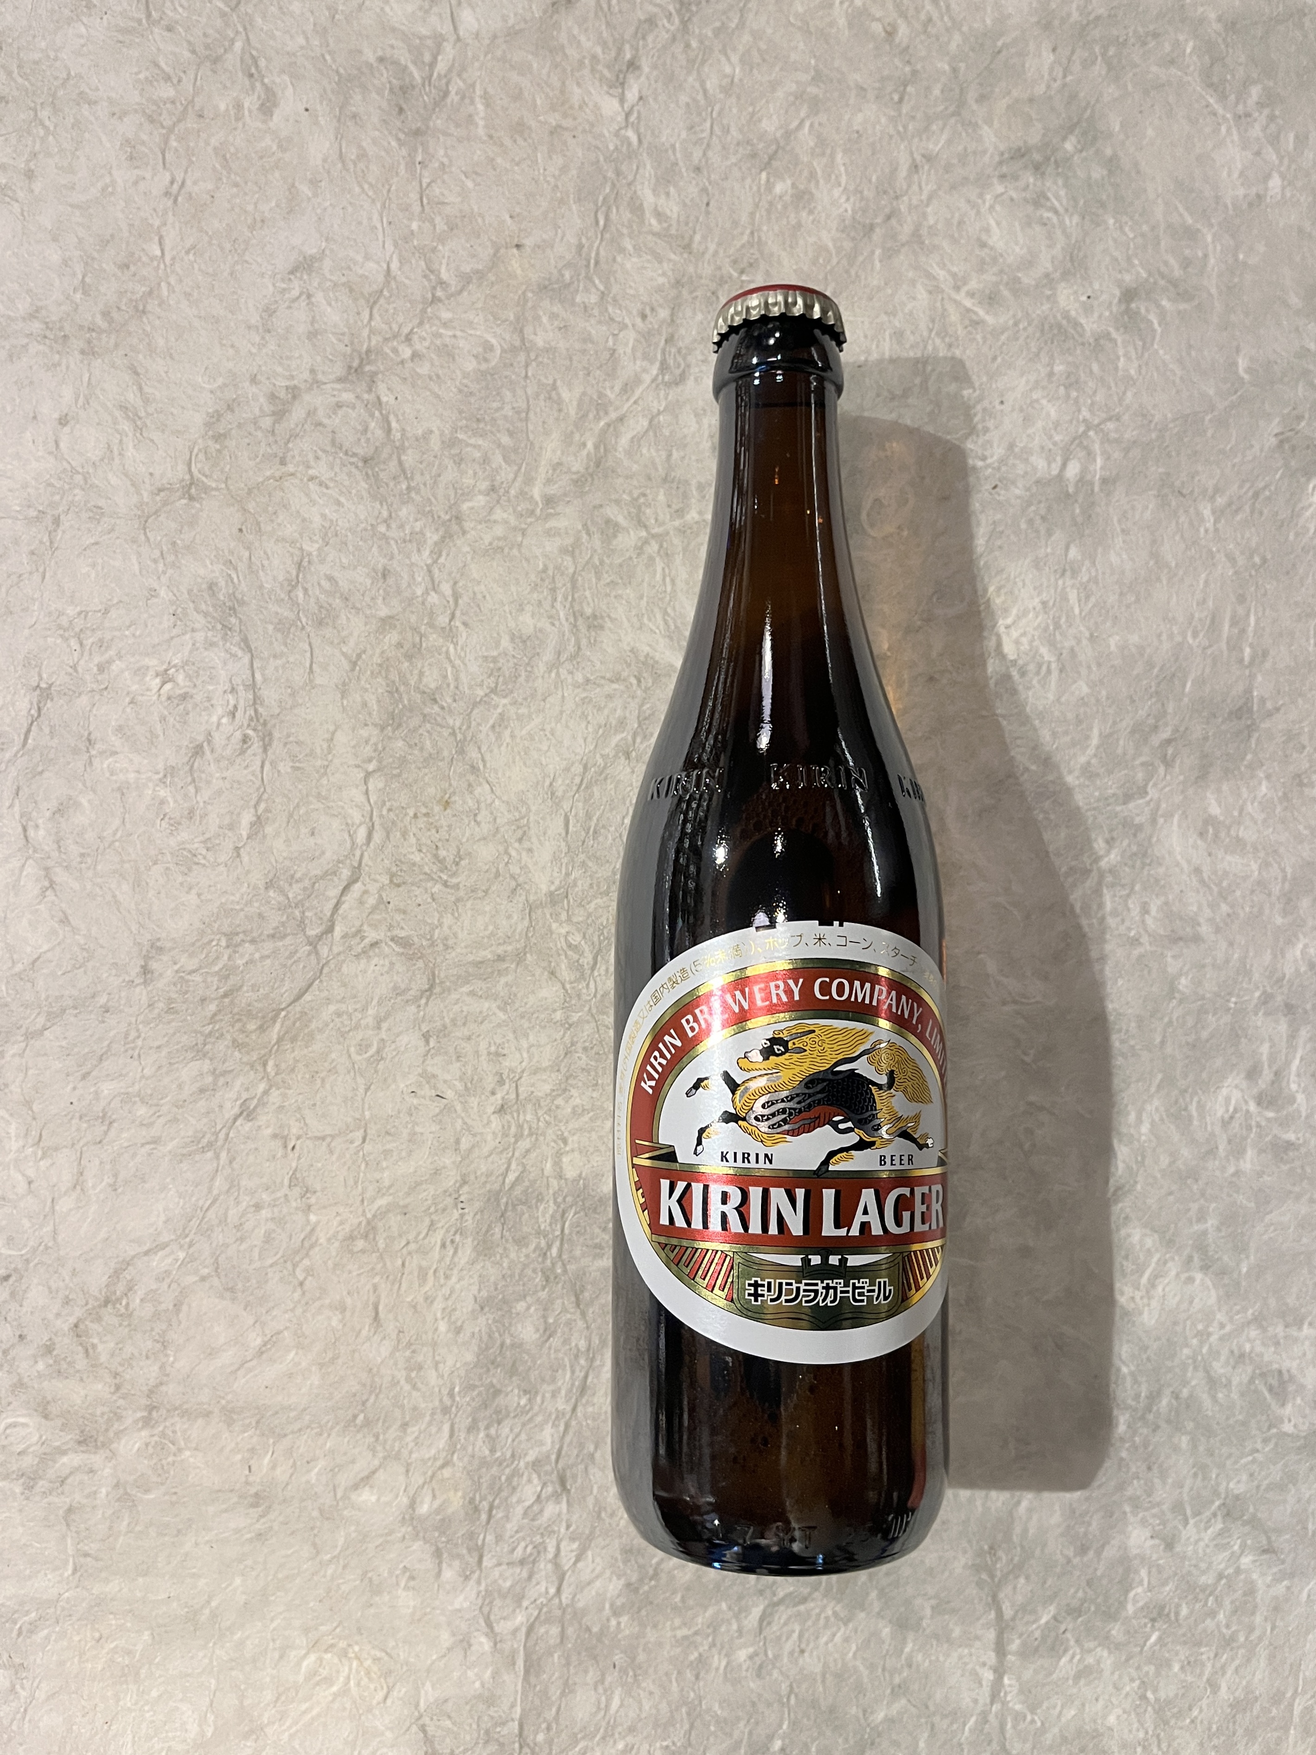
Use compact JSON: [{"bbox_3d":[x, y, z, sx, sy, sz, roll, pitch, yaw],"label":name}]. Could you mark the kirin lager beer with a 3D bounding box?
[{"bbox_3d":[0.026,0.006,0.284,0.070,0.070,0.260,1,87,-9],"label":"kirin lager beer"}]

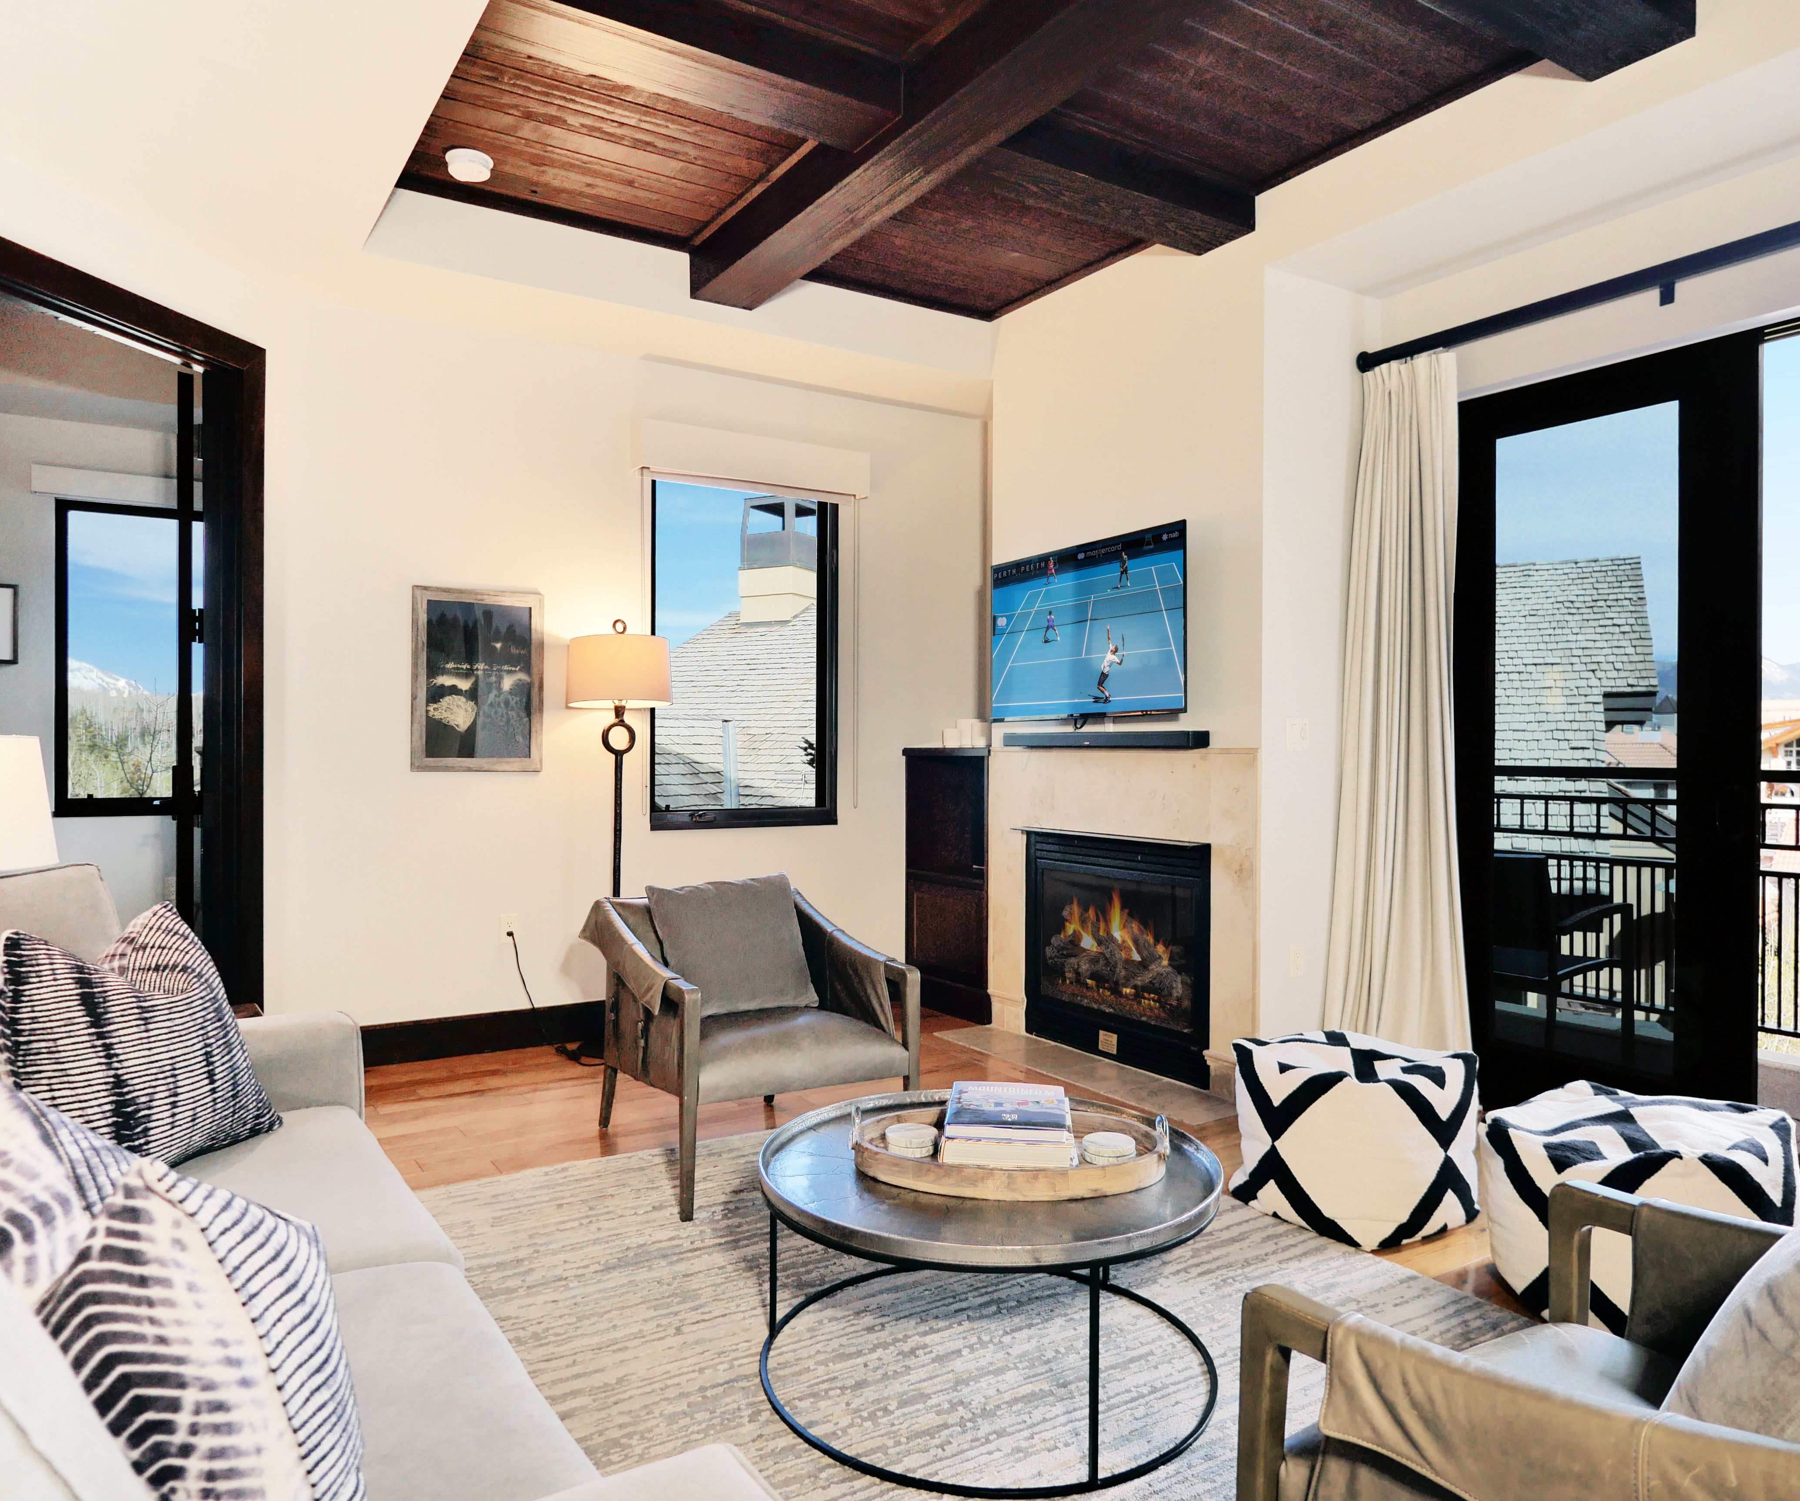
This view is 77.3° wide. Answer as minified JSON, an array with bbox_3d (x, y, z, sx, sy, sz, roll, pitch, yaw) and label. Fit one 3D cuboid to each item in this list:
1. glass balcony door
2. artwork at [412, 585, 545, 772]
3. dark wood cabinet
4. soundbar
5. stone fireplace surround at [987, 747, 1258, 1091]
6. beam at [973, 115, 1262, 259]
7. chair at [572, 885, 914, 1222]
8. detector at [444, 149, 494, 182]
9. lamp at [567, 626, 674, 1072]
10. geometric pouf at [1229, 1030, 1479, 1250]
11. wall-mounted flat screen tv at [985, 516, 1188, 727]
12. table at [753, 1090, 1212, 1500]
[{"bbox_3d":[2.201,-0.007,3.620,0.060,2.420,0.940,0,0,-36],"label":"glass balcony door"},{"bbox_3d":[-1.624,-0.269,4.348,0.480,0.700,0.030,0,0,-29],"label":"artwork"},{"bbox_3d":[0.360,0.580,5.121,0.420,1.195,0.600,0,0,-37],"label":"dark wood cabinet"},{"bbox_3d":[0.786,-0.042,4.468,0.105,0.060,0.985,0,0,-37],"label":"soundbar"},{"bbox_3d":[0.820,0.592,4.366,0.120,1.189,1.419,0,0,-35],"label":"stone fireplace surround"},{"bbox_3d":[0.646,-1.826,3.590,1.110,0.171,0.230,0,0,-30],"label":"beam"},{"bbox_3d":[-0.448,0.822,3.345,0.695,0.725,0.835,0,0,-26],"label":"chair"},{"bbox_3d":[-1.374,-1.863,3.596,0.150,0.042,0.150,0,0,-29],"label":"detector"},{"bbox_3d":[-1.096,0.336,4.353,0.395,1.685,0.395,0,0,0],"label":"lamp"},{"bbox_3d":[1.190,0.988,2.970,0.420,0.405,0.420,0,0,-32],"label":"geometric pouf"},{"bbox_3d":[0.695,-0.454,4.321,0.060,0.655,1.070,0,0,-35],"label":"wall-mounted flat screen tv"},{"bbox_3d":[0.173,0.986,2.225,0.881,0.411,0.881,0,0,0],"label":"table"}]

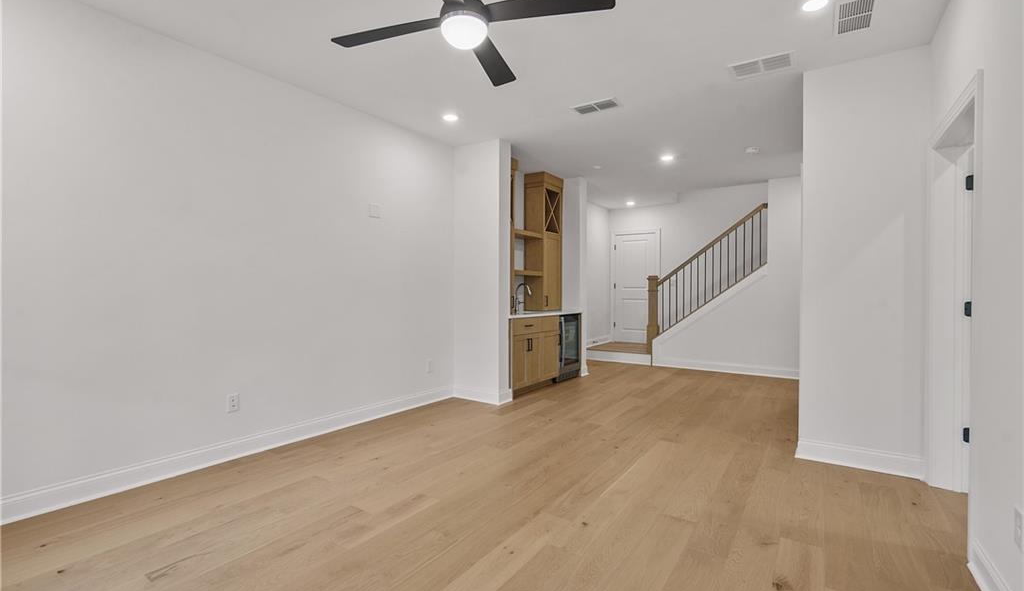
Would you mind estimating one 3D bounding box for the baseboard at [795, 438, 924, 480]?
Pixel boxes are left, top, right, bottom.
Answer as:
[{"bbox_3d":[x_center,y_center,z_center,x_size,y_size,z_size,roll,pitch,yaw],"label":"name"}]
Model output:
[{"bbox_3d":[2.304,1.092,3.064,0.673,0.142,0.025,1,1,35],"label":"baseboard"}]

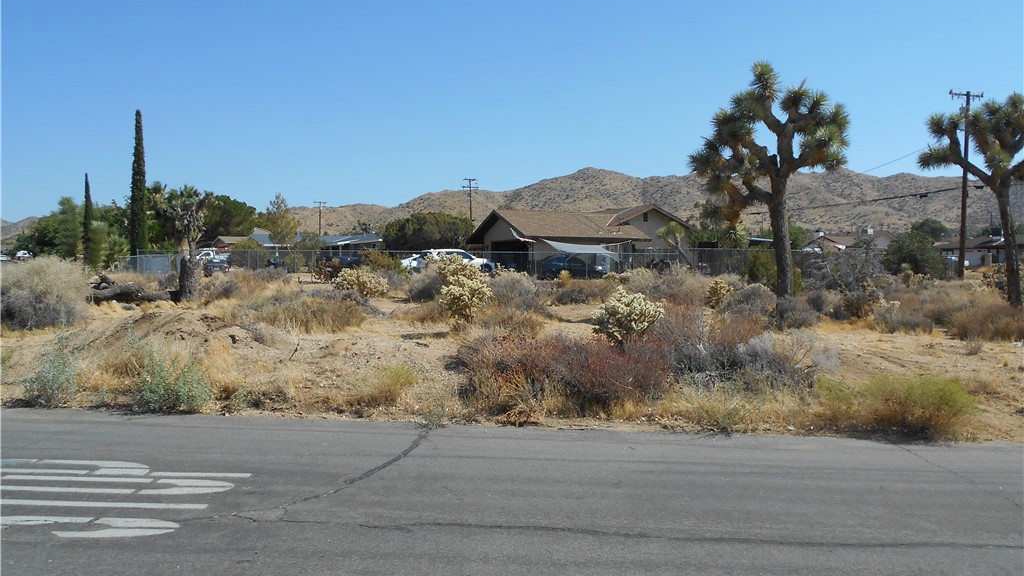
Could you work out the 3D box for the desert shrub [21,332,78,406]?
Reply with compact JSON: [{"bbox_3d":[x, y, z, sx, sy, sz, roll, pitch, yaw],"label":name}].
[{"bbox_3d":[-4.909,0.853,8.792,0.616,0.764,0.554,-1,3,-29],"label":"desert shrub"}]

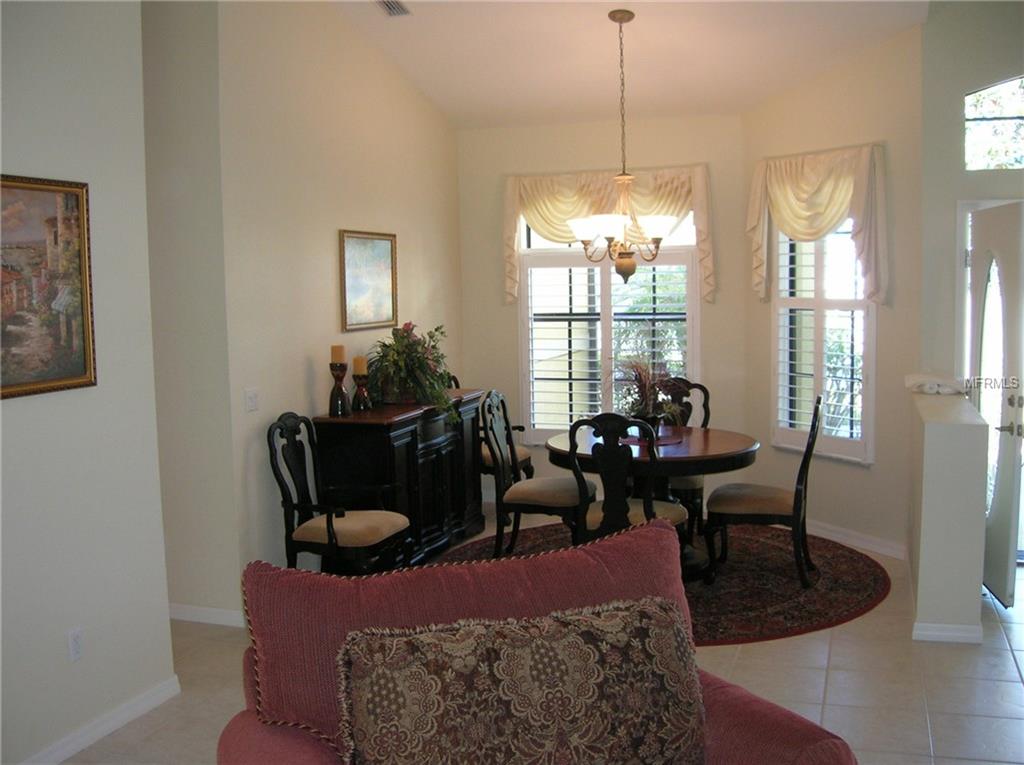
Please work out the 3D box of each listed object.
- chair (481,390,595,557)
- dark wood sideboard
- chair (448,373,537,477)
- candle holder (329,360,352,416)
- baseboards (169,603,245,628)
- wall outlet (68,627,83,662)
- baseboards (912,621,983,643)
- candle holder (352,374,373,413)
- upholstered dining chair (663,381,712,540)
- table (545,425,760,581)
[{"bbox_3d":[0.189,0.576,6.061,0.605,1.045,0.510,0,6,14],"label":"chair"},{"bbox_3d":[-0.613,0.610,6.224,0.480,0.975,1.540,1,6,20],"label":"dark wood sideboard"},{"bbox_3d":[-0.173,0.459,7.210,0.620,1.060,0.600,1,6,19],"label":"chair"},{"bbox_3d":[-0.985,0.034,5.702,0.120,0.295,0.120,-1,6,0],"label":"candle holder"},{"bbox_3d":[-1.550,1.171,5.067,0.480,0.082,0.016,1,6,20],"label":"baseboards"},{"bbox_3d":[-1.564,0.939,3.600,0.012,0.116,0.072,1,6,19],"label":"wall outlet"},{"bbox_3d":[1.983,1.137,4.571,0.298,0.083,0.016,1,6,20],"label":"baseboards"},{"bbox_3d":[-0.903,0.059,6.001,0.123,0.213,0.123,-1,6,0],"label":"candle holder"},{"bbox_3d":[1.029,0.515,6.465,0.500,1.050,0.610,1,6,20],"label":"upholstered dining chair"},{"bbox_3d":[0.816,0.721,5.966,1.240,0.751,1.240,-1,6,0],"label":"table"}]

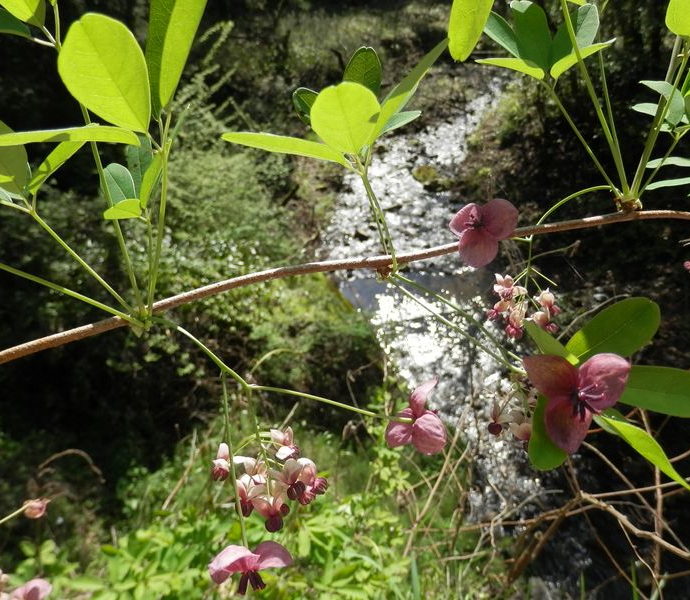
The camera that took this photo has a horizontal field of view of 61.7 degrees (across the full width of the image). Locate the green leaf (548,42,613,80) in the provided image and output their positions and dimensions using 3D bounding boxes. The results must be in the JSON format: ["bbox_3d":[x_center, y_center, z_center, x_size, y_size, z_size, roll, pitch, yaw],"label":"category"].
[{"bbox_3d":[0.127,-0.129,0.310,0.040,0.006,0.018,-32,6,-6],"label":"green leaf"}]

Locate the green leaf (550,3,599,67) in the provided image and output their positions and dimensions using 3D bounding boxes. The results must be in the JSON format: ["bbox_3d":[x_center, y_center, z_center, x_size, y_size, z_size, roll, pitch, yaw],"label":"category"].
[{"bbox_3d":[0.119,-0.140,0.305,0.017,0.045,0.006,32,-13,-12],"label":"green leaf"}]

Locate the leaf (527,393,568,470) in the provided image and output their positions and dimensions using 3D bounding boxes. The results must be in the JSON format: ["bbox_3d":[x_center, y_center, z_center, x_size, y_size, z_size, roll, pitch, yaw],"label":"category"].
[{"bbox_3d":[0.081,0.049,0.222,0.017,0.033,0.006,16,0,22],"label":"leaf"}]

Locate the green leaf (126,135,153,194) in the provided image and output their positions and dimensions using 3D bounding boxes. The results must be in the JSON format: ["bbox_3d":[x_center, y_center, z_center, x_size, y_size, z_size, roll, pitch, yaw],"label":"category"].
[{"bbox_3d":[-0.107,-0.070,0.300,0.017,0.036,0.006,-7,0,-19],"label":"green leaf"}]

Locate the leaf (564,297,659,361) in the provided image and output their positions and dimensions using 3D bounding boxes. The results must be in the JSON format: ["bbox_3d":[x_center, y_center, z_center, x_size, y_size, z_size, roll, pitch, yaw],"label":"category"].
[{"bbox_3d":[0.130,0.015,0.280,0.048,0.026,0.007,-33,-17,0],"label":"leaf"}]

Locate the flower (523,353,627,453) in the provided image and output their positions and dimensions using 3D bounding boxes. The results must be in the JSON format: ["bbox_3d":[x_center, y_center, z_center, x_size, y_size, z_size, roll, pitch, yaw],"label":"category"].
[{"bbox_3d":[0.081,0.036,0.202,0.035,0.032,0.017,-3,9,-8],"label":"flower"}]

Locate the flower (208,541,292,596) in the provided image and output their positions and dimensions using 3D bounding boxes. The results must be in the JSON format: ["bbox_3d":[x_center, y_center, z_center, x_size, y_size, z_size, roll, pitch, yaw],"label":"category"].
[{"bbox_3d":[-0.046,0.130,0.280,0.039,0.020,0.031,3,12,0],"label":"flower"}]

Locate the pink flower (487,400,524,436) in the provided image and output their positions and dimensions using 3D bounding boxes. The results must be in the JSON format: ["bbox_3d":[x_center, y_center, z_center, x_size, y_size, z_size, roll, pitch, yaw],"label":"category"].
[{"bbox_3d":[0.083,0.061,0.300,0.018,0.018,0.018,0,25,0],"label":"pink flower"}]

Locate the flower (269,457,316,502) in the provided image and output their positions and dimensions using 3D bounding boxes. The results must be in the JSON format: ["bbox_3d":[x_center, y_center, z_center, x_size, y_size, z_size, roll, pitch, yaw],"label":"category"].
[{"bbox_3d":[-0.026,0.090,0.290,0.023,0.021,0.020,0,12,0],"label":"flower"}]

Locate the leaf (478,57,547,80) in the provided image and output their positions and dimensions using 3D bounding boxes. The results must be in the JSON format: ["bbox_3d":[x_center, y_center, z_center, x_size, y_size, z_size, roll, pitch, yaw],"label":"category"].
[{"bbox_3d":[0.085,-0.118,0.295,0.037,0.005,0.016,4,3,-15],"label":"leaf"}]

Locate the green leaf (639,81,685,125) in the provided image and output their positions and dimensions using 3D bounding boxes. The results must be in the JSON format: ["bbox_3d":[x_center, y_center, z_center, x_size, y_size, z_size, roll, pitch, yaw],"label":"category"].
[{"bbox_3d":[0.175,-0.110,0.323,0.015,0.031,0.009,-34,-9,8],"label":"green leaf"}]

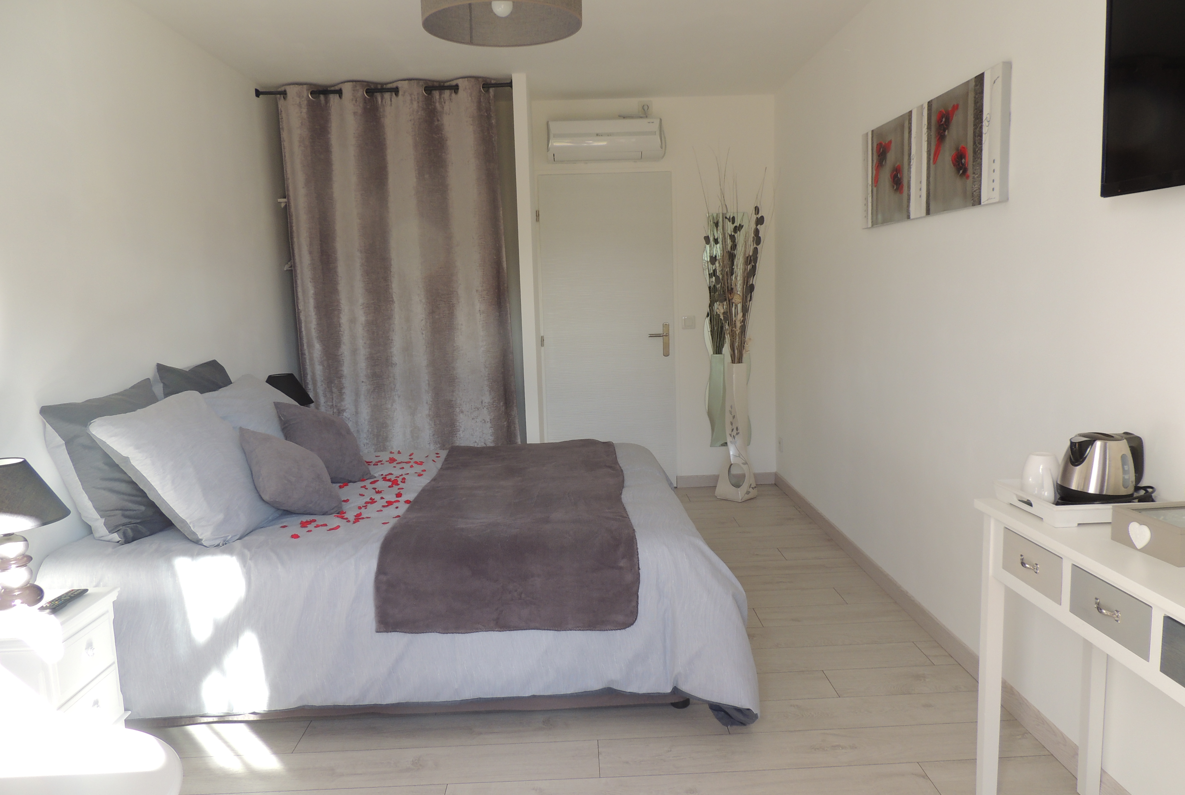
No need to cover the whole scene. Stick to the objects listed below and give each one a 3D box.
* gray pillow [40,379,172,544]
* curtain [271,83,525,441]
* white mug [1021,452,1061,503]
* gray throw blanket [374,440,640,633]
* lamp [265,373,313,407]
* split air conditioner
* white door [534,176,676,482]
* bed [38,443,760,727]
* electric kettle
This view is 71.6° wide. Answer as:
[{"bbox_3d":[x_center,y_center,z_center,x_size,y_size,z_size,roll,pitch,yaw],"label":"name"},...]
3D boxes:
[{"bbox_3d":[-1.546,0.209,2.818,0.180,0.520,0.640,-19,8,1],"label":"gray pillow"},{"bbox_3d":[-1.041,-0.472,4.545,1.210,2.450,0.140,-2,8,-1],"label":"curtain"},{"bbox_3d":[1.062,0.193,1.942,0.083,0.113,0.112,-2,8,-1],"label":"white mug"},{"bbox_3d":[-0.274,0.444,3.216,0.820,0.280,1.670,-2,8,-1],"label":"gray throw blanket"},{"bbox_3d":[-1.571,0.075,4.202,0.285,0.385,0.285,-2,8,-1],"label":"lamp"},{"bbox_3d":[0.083,-1.571,5.040,0.715,0.265,0.200,-2,8,-1],"label":"split air conditioner"},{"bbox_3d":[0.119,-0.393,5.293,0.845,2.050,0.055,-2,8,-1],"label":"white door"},{"bbox_3d":[-0.613,0.626,3.248,2.140,0.610,1.730,-2,8,-1],"label":"bed"},{"bbox_3d":[1.163,0.169,1.873,0.195,0.176,0.152,-4,8,-15],"label":"electric kettle"}]

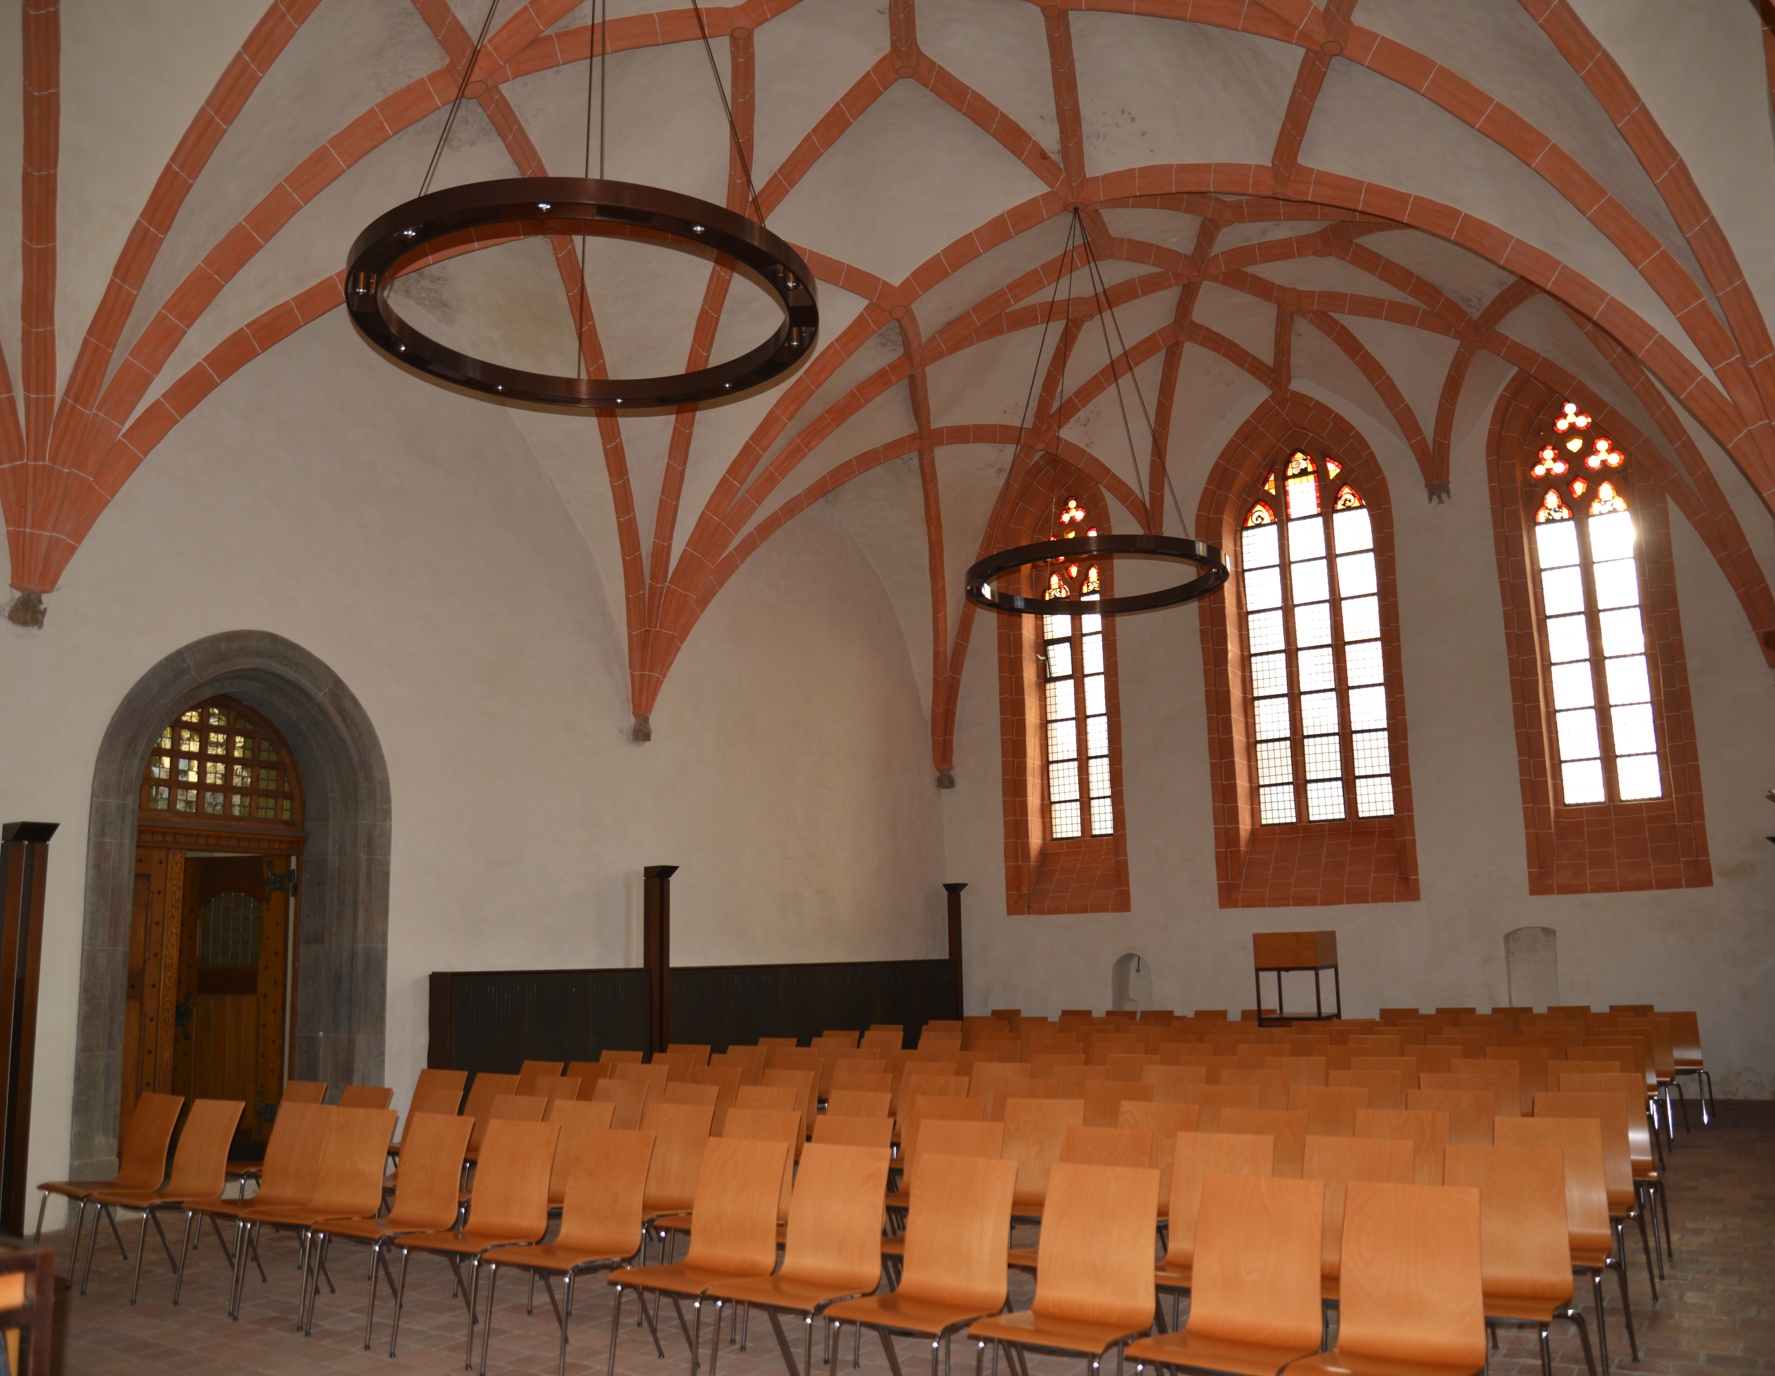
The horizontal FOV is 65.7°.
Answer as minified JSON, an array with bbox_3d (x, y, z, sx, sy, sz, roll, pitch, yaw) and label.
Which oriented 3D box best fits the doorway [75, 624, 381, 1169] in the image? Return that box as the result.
[{"bbox_3d":[-4.566,1.528,9.630,0.500,3.860,2.270,-8,-12,31],"label":"doorway"}]

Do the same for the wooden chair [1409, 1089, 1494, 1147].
[{"bbox_3d":[2.460,2.232,6.007,0.475,0.845,0.565,-7,-12,30],"label":"wooden chair"}]

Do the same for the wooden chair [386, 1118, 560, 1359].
[{"bbox_3d":[-1.704,2.287,5.743,0.490,0.855,0.550,-7,-12,29],"label":"wooden chair"}]

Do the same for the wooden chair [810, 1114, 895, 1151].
[{"bbox_3d":[-0.260,2.215,5.595,0.465,0.845,0.565,-7,-12,29],"label":"wooden chair"}]

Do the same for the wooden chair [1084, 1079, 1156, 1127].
[{"bbox_3d":[1.052,2.395,6.711,0.475,0.845,0.565,-8,-12,31],"label":"wooden chair"}]

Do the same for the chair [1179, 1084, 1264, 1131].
[{"bbox_3d":[1.526,2.354,6.540,0.465,0.845,0.565,-8,-13,33],"label":"chair"}]

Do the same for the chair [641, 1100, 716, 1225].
[{"bbox_3d":[-1.097,2.349,6.229,0.465,0.845,0.565,-7,-12,28],"label":"chair"}]

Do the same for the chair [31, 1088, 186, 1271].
[{"bbox_3d":[-4.074,2.611,7.207,0.490,0.855,0.550,-8,-13,33],"label":"chair"}]

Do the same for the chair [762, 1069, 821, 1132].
[{"bbox_3d":[-0.724,2.704,8.033,0.490,0.855,0.550,-8,-13,34],"label":"chair"}]

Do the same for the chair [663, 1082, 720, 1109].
[{"bbox_3d":[-1.203,2.570,7.282,0.490,0.855,0.550,-9,-13,34],"label":"chair"}]

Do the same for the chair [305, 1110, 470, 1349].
[{"bbox_3d":[-2.158,2.333,5.997,0.475,0.845,0.565,-7,-12,30],"label":"chair"}]

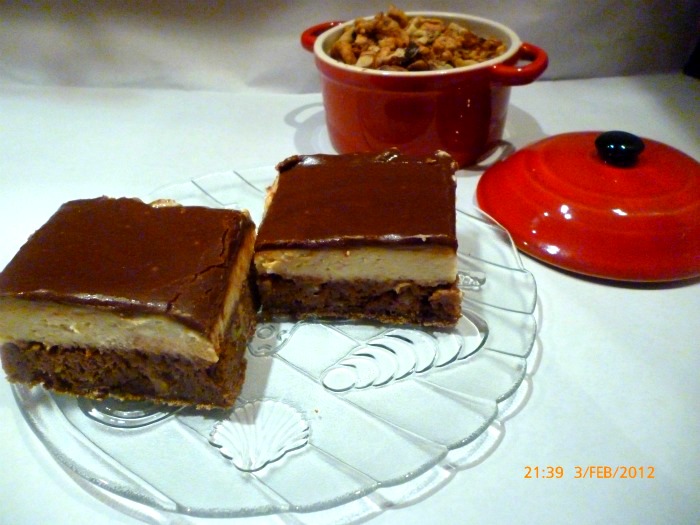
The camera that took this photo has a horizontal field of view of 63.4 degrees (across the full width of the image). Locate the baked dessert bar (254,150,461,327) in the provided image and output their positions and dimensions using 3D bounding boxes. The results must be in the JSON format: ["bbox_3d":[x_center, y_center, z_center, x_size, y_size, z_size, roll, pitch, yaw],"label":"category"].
[{"bbox_3d":[0.004,-0.009,0.203,0.067,0.036,0.054,1,38,6],"label":"baked dessert bar"}]

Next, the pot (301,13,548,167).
[{"bbox_3d":[0.034,-0.090,0.298,0.134,0.052,0.103,16,42,24],"label":"pot"}]

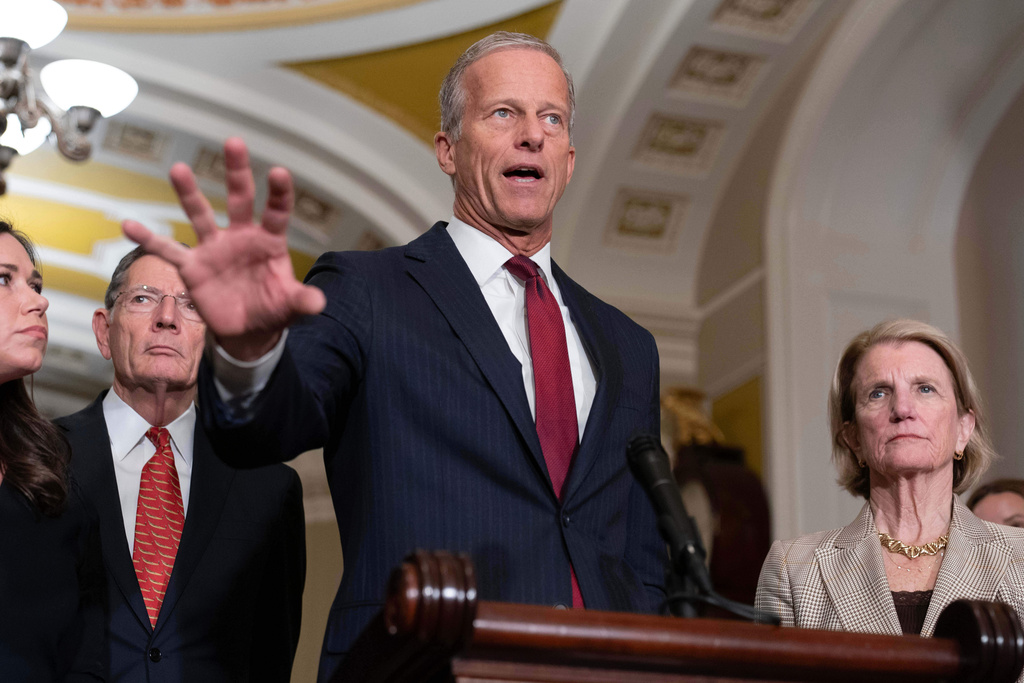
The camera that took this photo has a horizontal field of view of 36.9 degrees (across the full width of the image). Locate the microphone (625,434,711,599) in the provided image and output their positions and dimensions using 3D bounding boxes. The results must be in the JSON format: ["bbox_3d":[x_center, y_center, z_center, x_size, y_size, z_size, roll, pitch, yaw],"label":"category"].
[{"bbox_3d":[0.136,0.143,1.300,0.034,0.195,0.035,6,-58,-17],"label":"microphone"}]

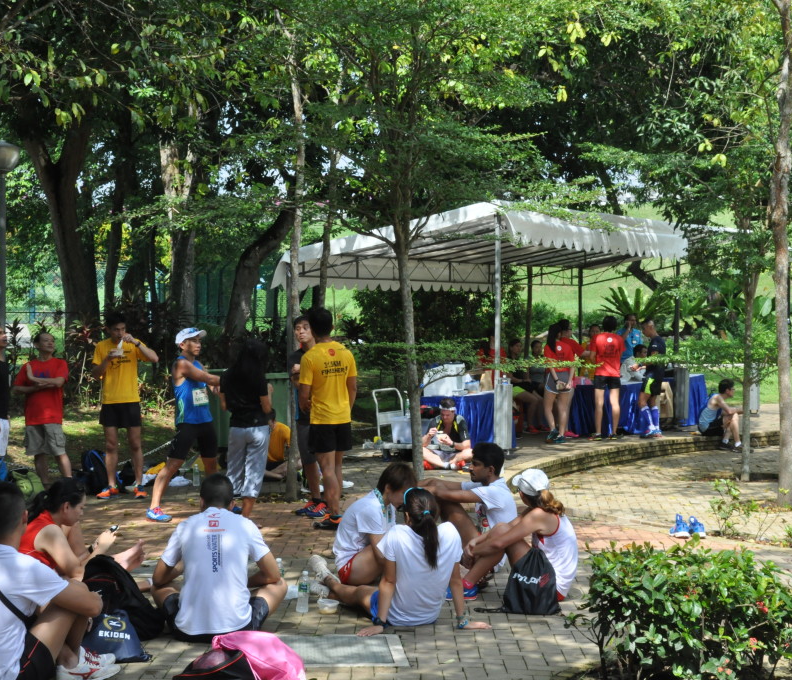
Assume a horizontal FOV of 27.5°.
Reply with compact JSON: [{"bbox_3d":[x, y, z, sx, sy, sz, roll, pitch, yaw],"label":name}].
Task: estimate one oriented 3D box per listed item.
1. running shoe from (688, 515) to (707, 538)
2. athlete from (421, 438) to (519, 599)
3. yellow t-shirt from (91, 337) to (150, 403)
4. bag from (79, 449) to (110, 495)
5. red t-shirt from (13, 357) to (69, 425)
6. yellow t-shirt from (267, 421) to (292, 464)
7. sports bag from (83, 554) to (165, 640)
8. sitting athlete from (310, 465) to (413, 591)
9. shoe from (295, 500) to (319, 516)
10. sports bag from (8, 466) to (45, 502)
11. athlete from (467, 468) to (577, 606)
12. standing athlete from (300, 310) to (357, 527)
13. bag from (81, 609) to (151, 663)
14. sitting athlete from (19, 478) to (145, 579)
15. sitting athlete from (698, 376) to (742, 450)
[{"bbox_3d":[2.207,1.373,11.948,0.105,0.140,0.280,0,1,-19],"label":"running shoe"},{"bbox_3d":[0.440,1.080,10.150,0.720,0.870,0.500,1,0,-9],"label":"athlete"},{"bbox_3d":[-2.690,0.298,15.800,0.540,0.660,0.280,0,0,-12],"label":"yellow t-shirt"},{"bbox_3d":[-2.990,1.335,16.300,0.340,0.460,0.260,0,0,-20],"label":"bag"},{"bbox_3d":[-3.460,0.490,15.800,0.540,0.660,0.300,1,0,-12],"label":"red t-shirt"},{"bbox_3d":[-1.330,1.145,18.000,0.340,0.480,0.460,0,0,-41],"label":"yellow t-shirt"},{"bbox_3d":[-1.385,1.289,8.220,0.330,0.400,0.280,0,1,34],"label":"sports bag"},{"bbox_3d":[-0.126,1.105,9.939,0.700,0.725,0.500,0,1,-13],"label":"sitting athlete"},{"bbox_3d":[-0.714,1.367,13.234,0.280,0.120,0.100,-1,1,-38],"label":"shoe"},{"bbox_3d":[-3.160,1.260,13.900,0.340,0.340,0.280,1,0,-12],"label":"sports bag"},{"bbox_3d":[0.697,1.107,9.382,0.760,0.735,0.460,0,1,12],"label":"athlete"},{"bbox_3d":[-0.525,0.586,12.515,0.480,1.700,0.360,0,1,-34],"label":"standing athlete"},{"bbox_3d":[-1.290,1.335,7.450,0.340,0.230,0.180,1,0,18],"label":"bag"},{"bbox_3d":[-1.810,1.150,9.300,0.780,0.740,0.520,0,0,-28],"label":"sitting athlete"},{"bbox_3d":[4.730,1.080,23.200,0.780,1.030,0.480,0,0,28],"label":"sitting athlete"}]

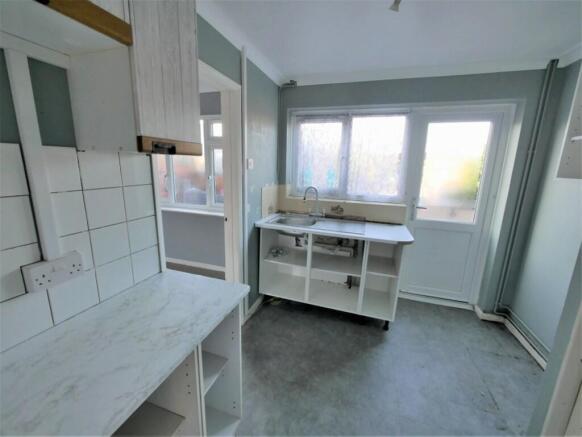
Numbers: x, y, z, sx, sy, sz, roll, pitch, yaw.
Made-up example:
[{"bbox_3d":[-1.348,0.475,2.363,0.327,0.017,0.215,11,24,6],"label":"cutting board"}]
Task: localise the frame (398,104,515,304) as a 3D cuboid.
[{"bbox_3d":[1.628,-0.094,2.524,0.885,2.030,0.090,5,13,17],"label":"frame"}]

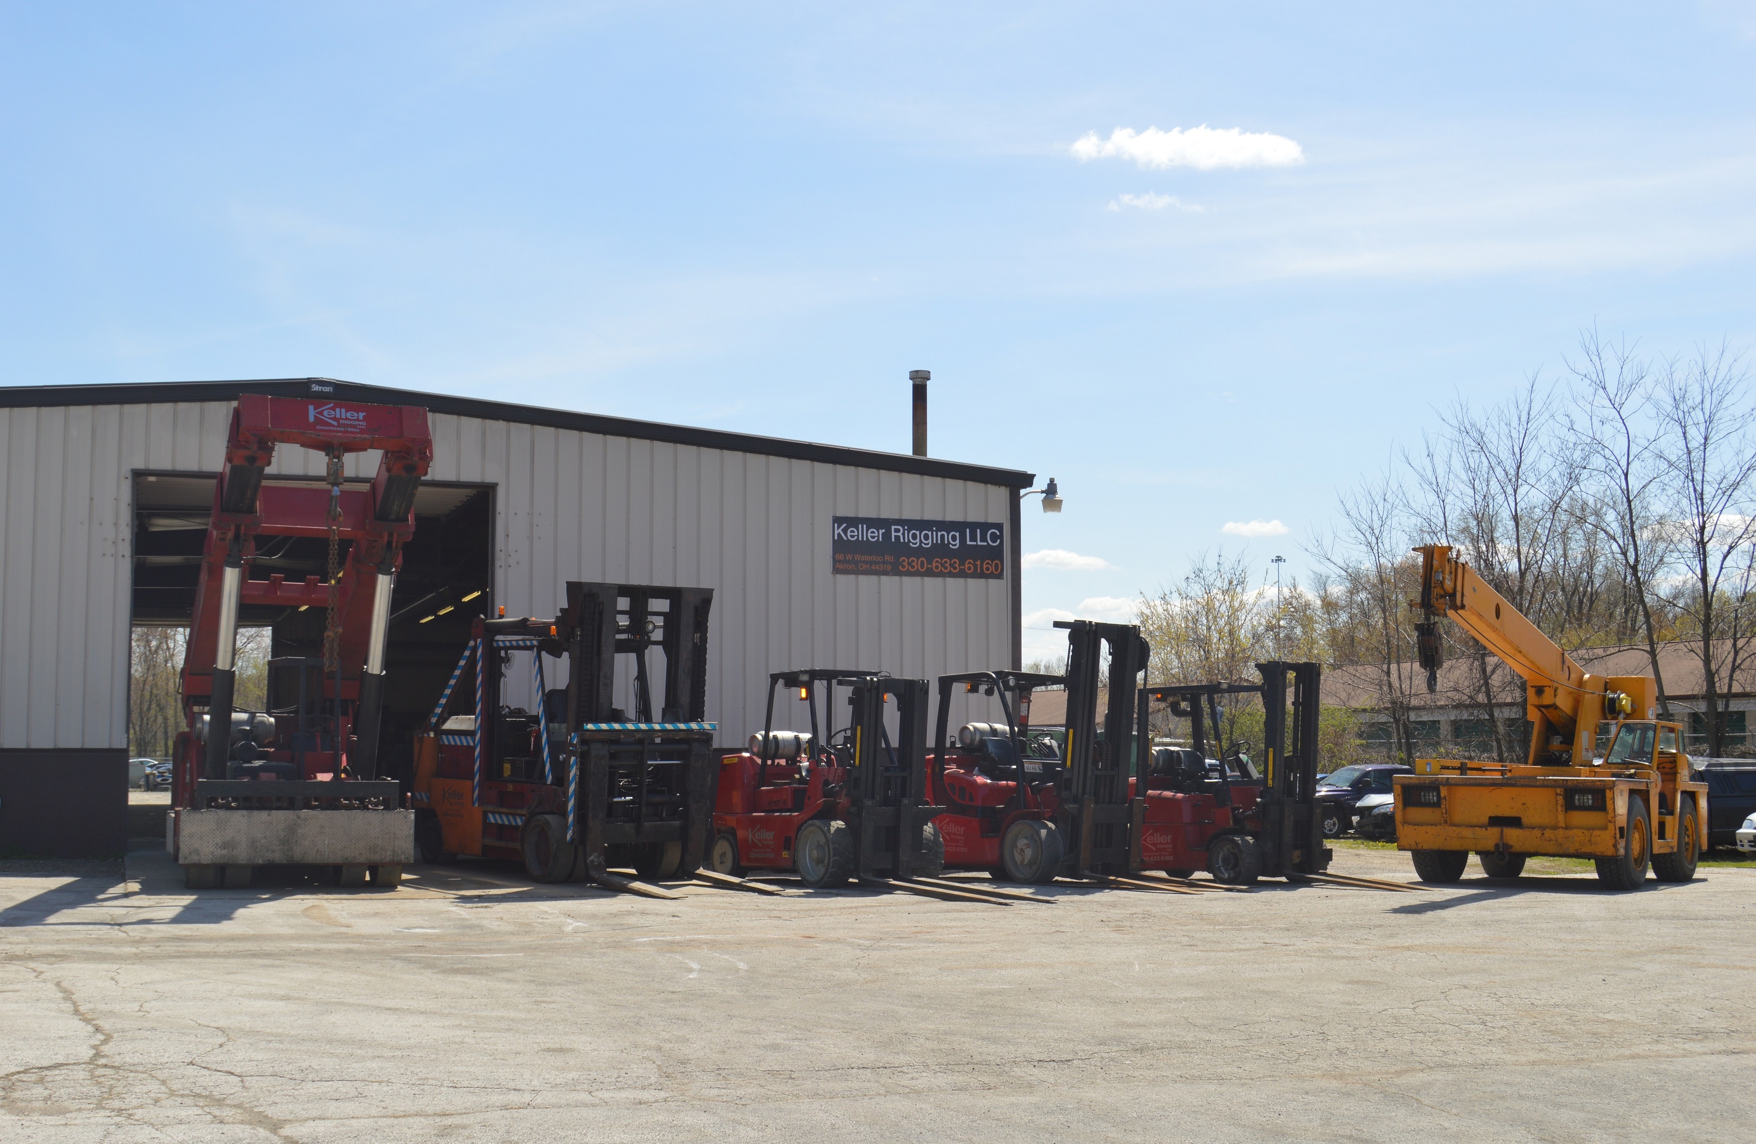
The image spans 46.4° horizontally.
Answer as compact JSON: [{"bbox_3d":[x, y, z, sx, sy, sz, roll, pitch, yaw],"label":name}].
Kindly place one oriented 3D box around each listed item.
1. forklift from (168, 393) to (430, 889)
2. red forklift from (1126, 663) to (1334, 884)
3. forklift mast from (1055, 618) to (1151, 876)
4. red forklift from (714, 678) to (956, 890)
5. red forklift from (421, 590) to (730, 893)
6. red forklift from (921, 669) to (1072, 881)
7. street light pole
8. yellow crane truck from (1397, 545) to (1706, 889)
[{"bbox_3d":[-7.000,0.935,24.204,2.440,5.200,4.900,2,-5,-20],"label":"forklift"},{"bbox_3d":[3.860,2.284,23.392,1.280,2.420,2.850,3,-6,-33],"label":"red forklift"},{"bbox_3d":[2.410,1.957,22.766,1.200,2.870,0.700,3,-6,-33],"label":"forklift mast"},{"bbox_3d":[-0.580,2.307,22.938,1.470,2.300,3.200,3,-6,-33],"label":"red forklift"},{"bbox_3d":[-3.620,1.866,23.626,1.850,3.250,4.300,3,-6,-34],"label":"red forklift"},{"bbox_3d":[1.630,2.374,23.886,1.450,2.320,3.000,3,-6,-33],"label":"red forklift"},{"bbox_3d":[61.800,12.544,316.029,2.200,30.500,2.200,1,-5,-11],"label":"street light pole"},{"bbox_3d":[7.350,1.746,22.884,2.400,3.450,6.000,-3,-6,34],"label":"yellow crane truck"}]

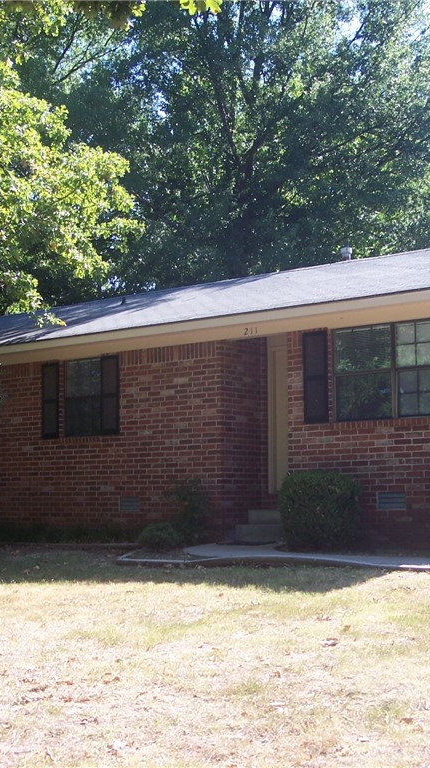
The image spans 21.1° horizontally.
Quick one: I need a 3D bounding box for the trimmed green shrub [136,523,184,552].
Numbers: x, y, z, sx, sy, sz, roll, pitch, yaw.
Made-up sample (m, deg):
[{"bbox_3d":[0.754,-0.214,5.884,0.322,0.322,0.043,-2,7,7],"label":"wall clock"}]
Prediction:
[{"bbox_3d":[-0.698,1.927,14.500,0.600,0.390,0.560,0,-6,0],"label":"trimmed green shrub"}]

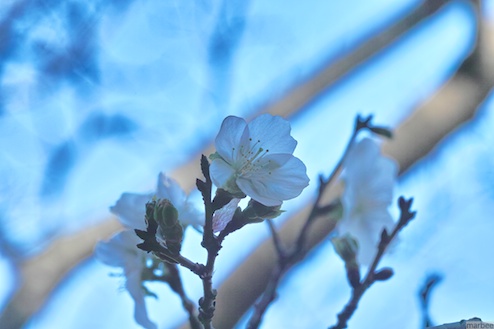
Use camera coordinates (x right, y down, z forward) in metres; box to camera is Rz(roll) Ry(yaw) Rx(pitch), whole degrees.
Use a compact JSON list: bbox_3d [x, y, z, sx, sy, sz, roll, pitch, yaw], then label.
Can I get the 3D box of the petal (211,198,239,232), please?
[{"bbox_3d":[-0.006,0.016,0.953,0.009,0.011,0.006,5,-11,-20],"label":"petal"}]

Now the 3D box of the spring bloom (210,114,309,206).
[{"bbox_3d":[0.004,-0.001,0.950,0.030,0.029,0.018,7,-21,-26],"label":"spring bloom"}]

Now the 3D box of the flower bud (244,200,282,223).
[{"bbox_3d":[0.005,0.014,0.950,0.013,0.008,0.008,-16,9,-10],"label":"flower bud"}]

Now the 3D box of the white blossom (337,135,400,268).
[{"bbox_3d":[0.038,0.012,0.985,0.015,0.040,0.028,-9,-17,36],"label":"white blossom"}]

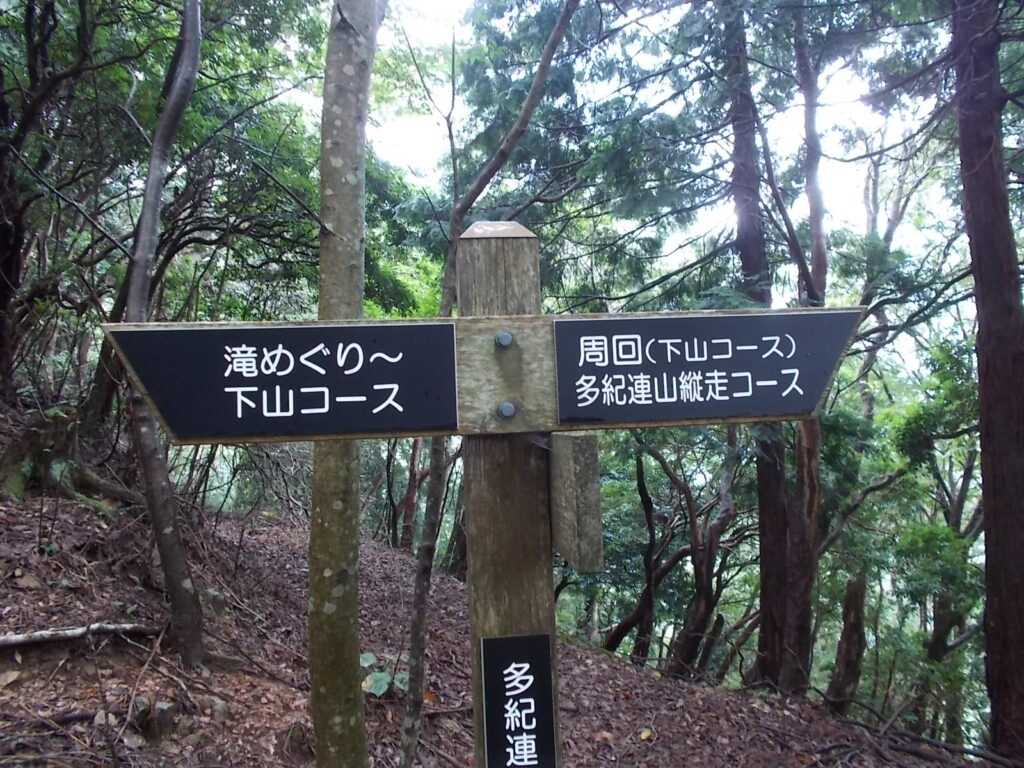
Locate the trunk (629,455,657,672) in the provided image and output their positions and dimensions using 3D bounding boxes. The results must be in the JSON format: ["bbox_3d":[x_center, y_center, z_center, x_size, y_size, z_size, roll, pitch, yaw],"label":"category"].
[{"bbox_3d":[0.934,1.239,5.400,0.180,1.500,0.160,-1,-4,10],"label":"trunk"}]

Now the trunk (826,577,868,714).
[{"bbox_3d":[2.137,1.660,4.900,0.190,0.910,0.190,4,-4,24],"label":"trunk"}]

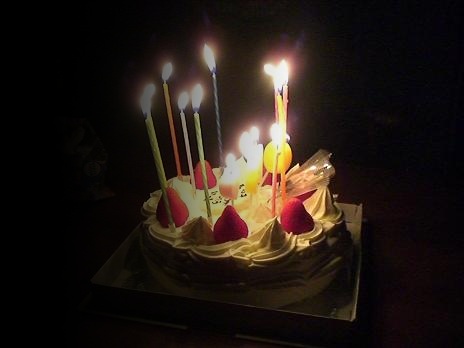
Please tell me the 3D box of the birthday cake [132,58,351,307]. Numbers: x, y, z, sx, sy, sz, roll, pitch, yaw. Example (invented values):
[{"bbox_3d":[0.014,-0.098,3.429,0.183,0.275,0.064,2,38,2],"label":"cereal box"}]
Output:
[{"bbox_3d":[0.012,-0.004,0.439,0.183,0.150,0.183,0,21,0],"label":"birthday cake"}]

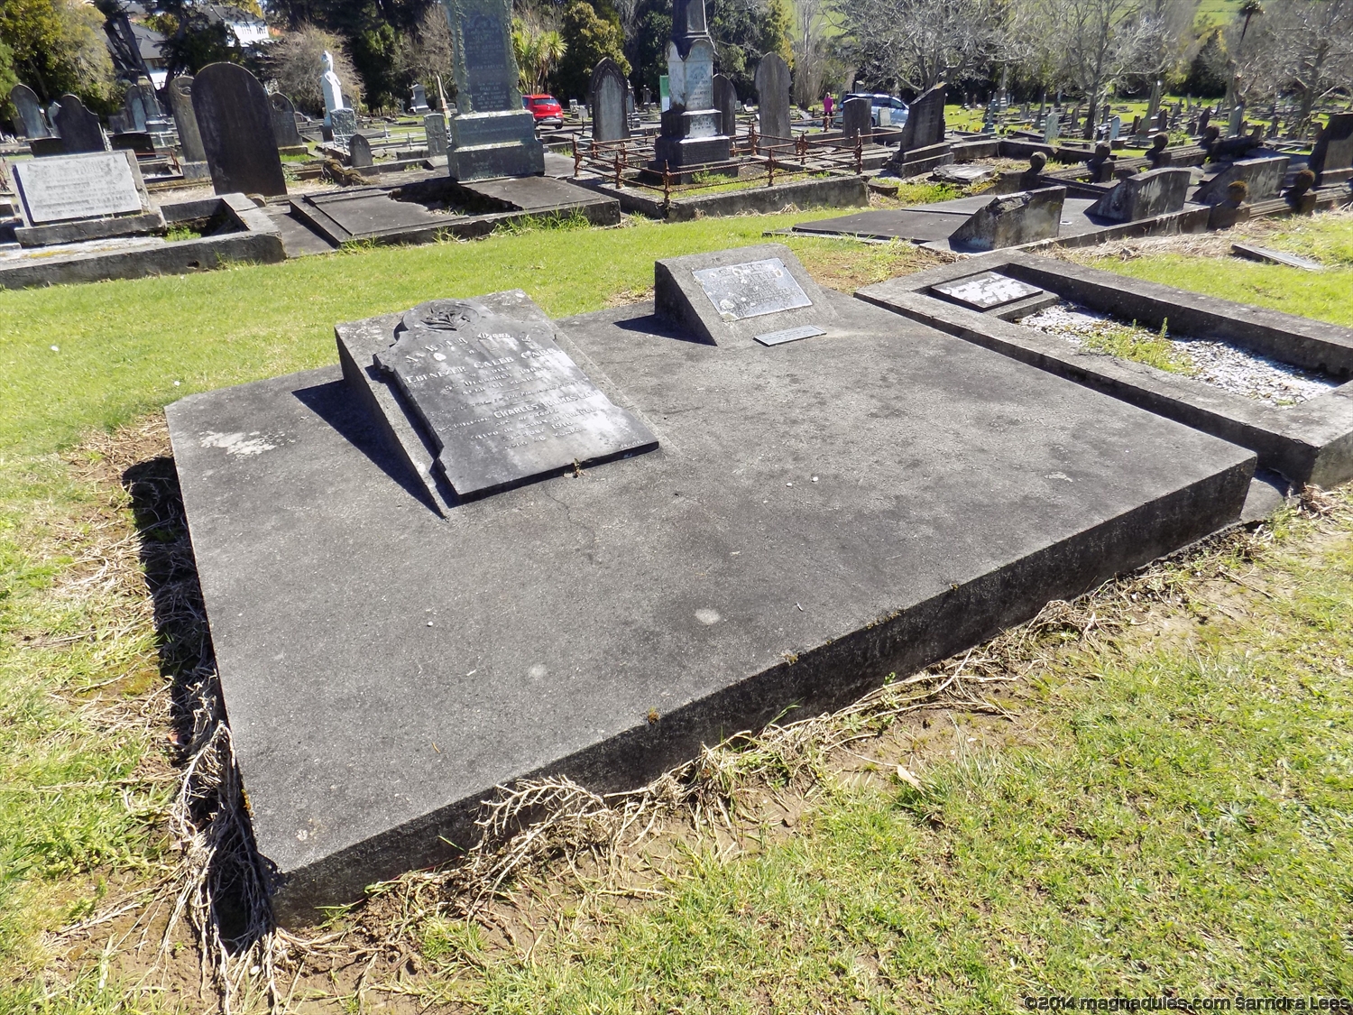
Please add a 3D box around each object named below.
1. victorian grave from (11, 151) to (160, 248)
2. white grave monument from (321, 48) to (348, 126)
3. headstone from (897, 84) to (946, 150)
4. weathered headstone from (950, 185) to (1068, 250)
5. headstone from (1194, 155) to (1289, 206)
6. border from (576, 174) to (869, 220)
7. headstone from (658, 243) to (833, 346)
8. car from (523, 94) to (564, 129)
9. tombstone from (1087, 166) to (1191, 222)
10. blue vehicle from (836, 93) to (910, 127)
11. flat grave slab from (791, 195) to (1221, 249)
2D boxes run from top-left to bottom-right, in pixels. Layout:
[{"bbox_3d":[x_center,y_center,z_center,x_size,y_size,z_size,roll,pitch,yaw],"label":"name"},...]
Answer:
[{"bbox_3d":[-4.407,-2.304,6.675,0.930,0.510,0.500,-16,31,-26],"label":"victorian grave"},{"bbox_3d":[-9.699,-11.888,25.500,0.520,1.850,0.450,-11,29,-17],"label":"white grave monument"},{"bbox_3d":[2.539,-4.105,9.458,0.540,0.600,0.150,-21,33,-32],"label":"headstone"},{"bbox_3d":[2.265,-2.006,6.133,0.640,0.330,0.400,-17,32,-25],"label":"weathered headstone"},{"bbox_3d":[4.599,-2.723,7.412,0.620,0.380,0.450,-17,32,-25],"label":"headstone"},{"bbox_3d":[0.378,-3.066,8.638,2.200,0.180,1.900,-17,32,-25],"label":"border"},{"bbox_3d":[0.303,-0.985,4.067,0.640,0.250,0.520,-18,34,-25],"label":"headstone"},{"bbox_3d":[-7.381,-19.815,45.000,1.720,1.520,4.200,-19,32,-30],"label":"car"},{"bbox_3d":[3.472,-2.396,6.794,0.600,0.300,0.420,-17,32,-25],"label":"tombstone"},{"bbox_3d":[10.859,-20.751,47.000,4.600,1.520,1.780,-16,31,-26],"label":"blue vehicle"},{"bbox_3d":[2.514,-2.257,7.033,2.650,0.120,1.650,-17,32,-25],"label":"flat grave slab"}]

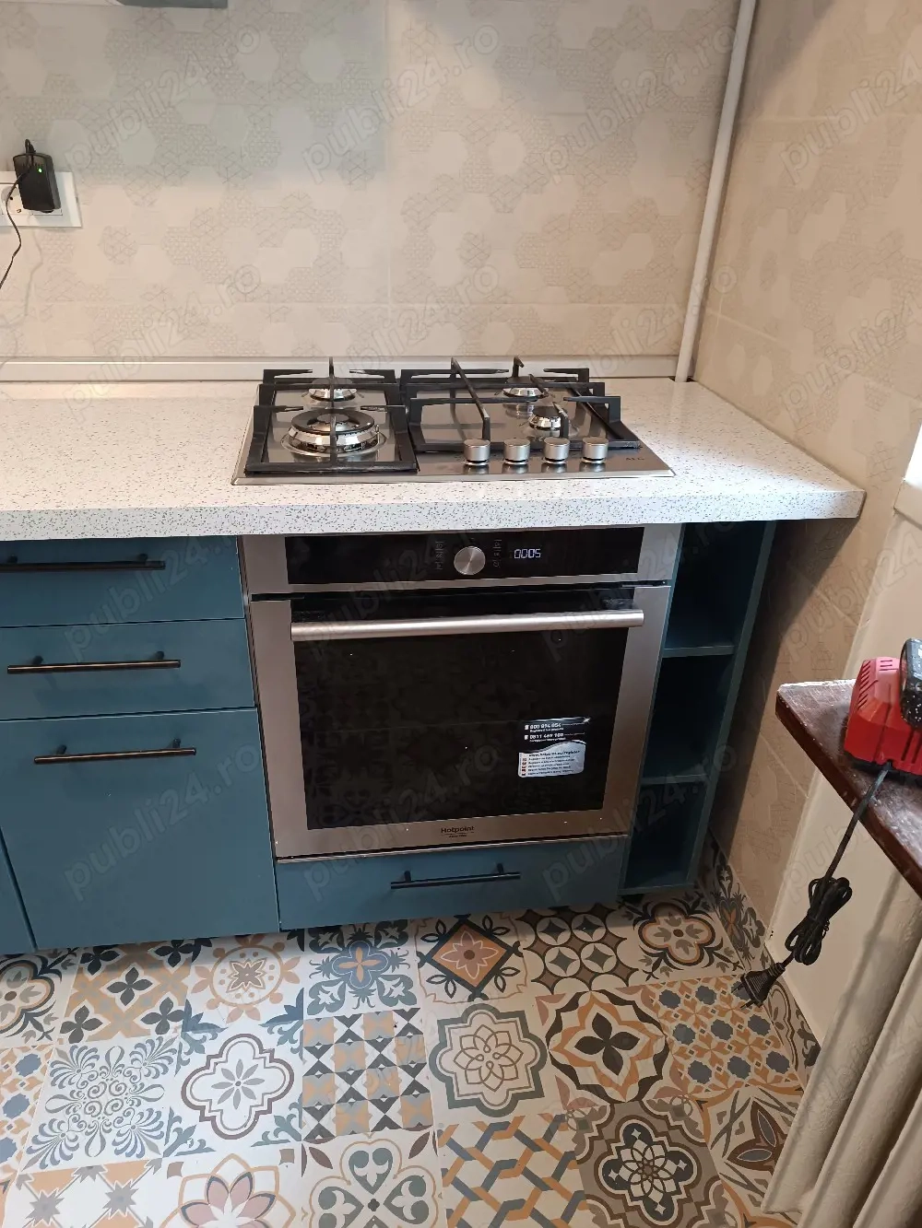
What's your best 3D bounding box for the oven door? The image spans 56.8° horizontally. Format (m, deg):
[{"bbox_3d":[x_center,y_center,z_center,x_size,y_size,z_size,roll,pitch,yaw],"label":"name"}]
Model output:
[{"bbox_3d":[0.003,0.187,1.297,0.595,0.479,0.080,-2,30,-7],"label":"oven door"}]

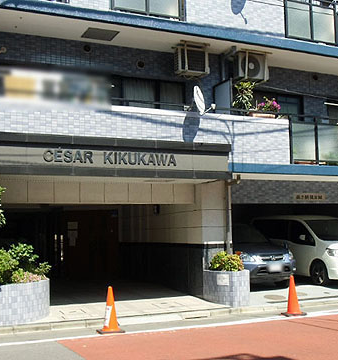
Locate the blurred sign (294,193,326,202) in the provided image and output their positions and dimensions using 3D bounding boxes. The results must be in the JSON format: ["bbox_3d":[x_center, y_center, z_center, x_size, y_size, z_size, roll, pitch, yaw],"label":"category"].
[{"bbox_3d":[3.563,0.430,11.504,0.980,0.175,0.040,1,-7,-21],"label":"blurred sign"}]

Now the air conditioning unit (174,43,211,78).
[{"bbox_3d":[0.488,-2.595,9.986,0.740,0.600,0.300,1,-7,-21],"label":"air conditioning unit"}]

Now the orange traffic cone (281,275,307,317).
[{"bbox_3d":[2.272,2.101,8.338,0.340,0.720,0.340,2,-5,-24],"label":"orange traffic cone"}]

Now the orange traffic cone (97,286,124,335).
[{"bbox_3d":[-0.925,2.069,7.340,0.385,0.700,0.385,1,-7,-21],"label":"orange traffic cone"}]

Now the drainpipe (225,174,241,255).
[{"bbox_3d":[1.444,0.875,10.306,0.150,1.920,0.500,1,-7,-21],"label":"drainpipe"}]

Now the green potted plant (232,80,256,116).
[{"bbox_3d":[1.613,-1.765,9.908,0.450,0.760,0.420,-1,-5,0],"label":"green potted plant"}]

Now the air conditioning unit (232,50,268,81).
[{"bbox_3d":[1.852,-2.538,10.420,0.790,0.570,0.300,1,-5,-21],"label":"air conditioning unit"}]

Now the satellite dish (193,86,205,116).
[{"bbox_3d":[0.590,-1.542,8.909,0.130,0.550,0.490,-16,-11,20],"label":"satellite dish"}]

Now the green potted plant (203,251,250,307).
[{"bbox_3d":[1.173,1.981,9.246,0.880,1.080,0.660,1,-5,-21],"label":"green potted plant"}]

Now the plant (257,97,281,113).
[{"bbox_3d":[2.200,-1.639,10.015,0.480,0.370,0.320,1,-5,-21],"label":"plant"}]

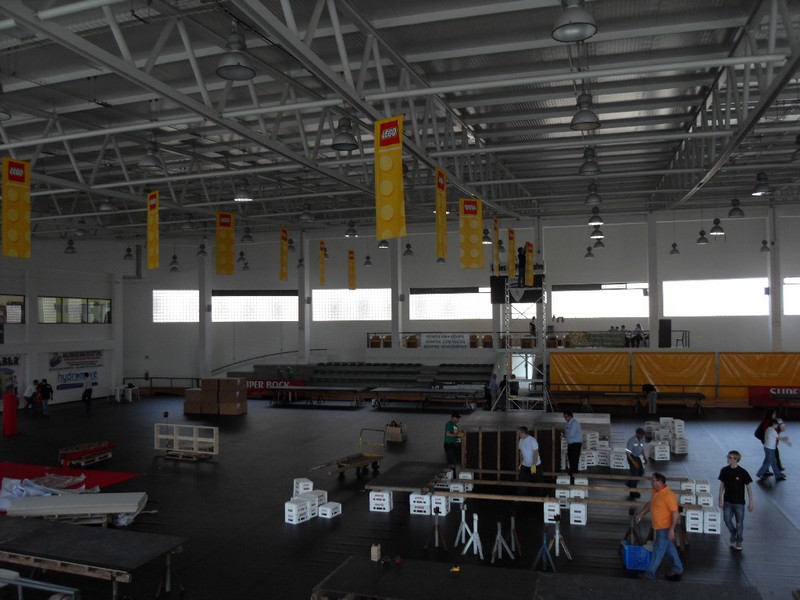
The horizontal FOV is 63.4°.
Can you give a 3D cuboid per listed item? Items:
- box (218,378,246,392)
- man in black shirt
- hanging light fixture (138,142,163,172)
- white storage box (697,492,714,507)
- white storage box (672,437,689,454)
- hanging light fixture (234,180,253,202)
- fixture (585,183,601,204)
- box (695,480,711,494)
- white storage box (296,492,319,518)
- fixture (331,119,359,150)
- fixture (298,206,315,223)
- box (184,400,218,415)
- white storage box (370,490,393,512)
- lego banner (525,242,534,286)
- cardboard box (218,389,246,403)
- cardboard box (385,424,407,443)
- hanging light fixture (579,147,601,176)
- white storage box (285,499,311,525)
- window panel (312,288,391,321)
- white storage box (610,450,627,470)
[{"bbox_3d":[-7.419,3.780,28.829,0.950,0.520,0.680,-1,-2,16],"label":"box"},{"bbox_3d":[6.253,3.703,12.077,0.580,1.790,0.380,-2,-3,31],"label":"man in black shirt"},{"bbox_3d":[-5.306,-3.096,13.764,0.525,0.560,0.525,0,-2,-21],"label":"hanging light fixture"},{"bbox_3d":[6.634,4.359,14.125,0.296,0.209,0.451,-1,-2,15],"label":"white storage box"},{"bbox_3d":[8.769,4.589,20.338,0.405,0.410,0.290,0,-2,-11],"label":"white storage box"},{"bbox_3d":[-4.001,-2.829,16.584,0.495,0.540,0.495,-1,-2,16],"label":"hanging light fixture"},{"bbox_3d":[4.929,-2.708,16.500,0.440,0.530,0.440,-1,-2,16],"label":"fixture"},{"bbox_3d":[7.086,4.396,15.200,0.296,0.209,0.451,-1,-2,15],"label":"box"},{"bbox_3d":[-2.006,4.436,13.885,0.290,0.400,0.430,-2,-2,39],"label":"white storage box"},{"bbox_3d":[-0.992,-3.022,11.689,0.495,0.540,0.495,-1,-2,0],"label":"fixture"},{"bbox_3d":[-2.857,-2.721,19.866,0.495,0.520,0.495,-1,-2,16],"label":"fixture"},{"bbox_3d":[-9.008,4.969,30.108,1.700,0.570,0.760,-1,-2,17],"label":"box"},{"bbox_3d":[-0.400,4.431,14.270,0.430,0.400,0.290,-1,-2,14],"label":"white storage box"},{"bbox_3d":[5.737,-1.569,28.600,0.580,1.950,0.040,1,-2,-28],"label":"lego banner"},{"bbox_3d":[-7.929,4.629,30.922,1.100,0.566,0.700,-1,-2,18],"label":"cardboard box"},{"bbox_3d":[-0.131,4.707,22.864,0.540,0.480,0.520,-1,-2,13],"label":"cardboard box"},{"bbox_3d":[3.911,-2.840,13.300,0.450,0.550,0.450,-1,-2,16],"label":"hanging light fixture"},{"bbox_3d":[-2.089,4.314,13.210,0.295,0.410,0.435,-2,-3,35],"label":"white storage box"},{"bbox_3d":[-2.982,0.304,40.200,4.900,1.960,0.120,-1,-2,5],"label":"window panel"},{"bbox_3d":[6.194,4.541,18.376,0.405,0.420,0.300,-1,-2,24],"label":"white storage box"}]

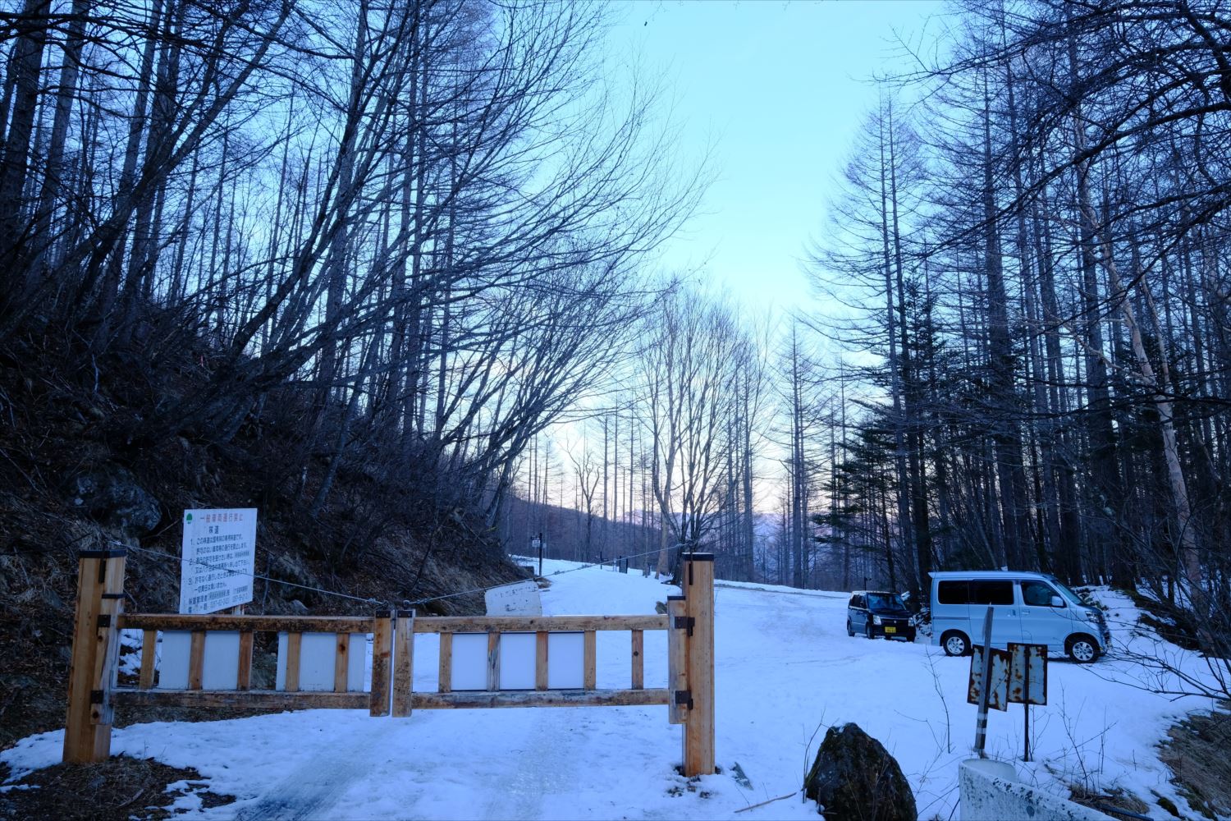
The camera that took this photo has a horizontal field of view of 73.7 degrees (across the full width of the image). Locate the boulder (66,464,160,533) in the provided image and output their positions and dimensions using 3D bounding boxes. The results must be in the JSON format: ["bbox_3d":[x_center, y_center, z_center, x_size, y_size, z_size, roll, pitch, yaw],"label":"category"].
[{"bbox_3d":[-5.317,0.938,8.700,1.000,0.780,0.800,4,-8,-30],"label":"boulder"}]

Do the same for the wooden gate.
[{"bbox_3d":[-1.405,1.634,5.364,4.100,1.390,0.200,1,-7,-2],"label":"wooden gate"}]

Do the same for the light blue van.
[{"bbox_3d":[8.865,4.470,18.064,3.395,1.880,1.475,-6,-12,29],"label":"light blue van"}]

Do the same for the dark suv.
[{"bbox_3d":[9.440,7.300,29.330,1.475,1.645,3.395,1,-11,0],"label":"dark suv"}]

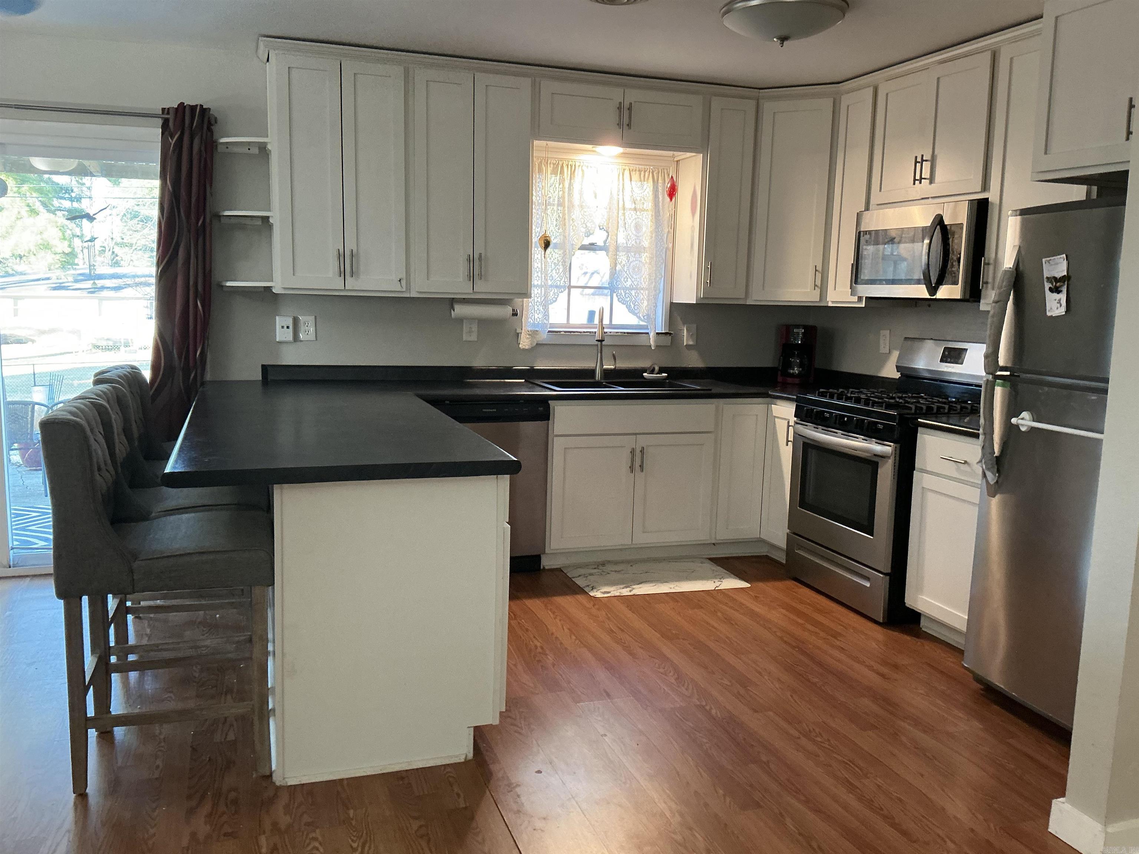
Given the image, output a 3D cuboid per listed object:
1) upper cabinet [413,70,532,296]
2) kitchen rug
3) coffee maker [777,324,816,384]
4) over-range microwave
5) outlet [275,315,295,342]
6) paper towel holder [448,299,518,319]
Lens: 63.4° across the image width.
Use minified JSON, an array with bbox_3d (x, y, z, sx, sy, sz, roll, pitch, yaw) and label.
[{"bbox_3d":[-0.517,-1.186,4.607,0.614,1.067,0.330,-1,9,-19],"label":"upper cabinet"},{"bbox_3d":[0.413,0.737,4.540,0.805,0.012,0.485,-1,9,-19],"label":"kitchen rug"},{"bbox_3d":[1.315,-0.430,5.326,0.200,0.335,0.225,4,8,16],"label":"coffee maker"},{"bbox_3d":[1.715,-0.797,4.231,0.435,0.422,0.763,-2,9,-20],"label":"over-range microwave"},{"bbox_3d":[-1.409,-0.487,4.569,0.082,0.125,0.012,-1,9,-19],"label":"outlet"},{"bbox_3d":[-0.438,-0.612,4.772,0.365,0.117,0.120,-2,9,-20],"label":"paper towel holder"}]

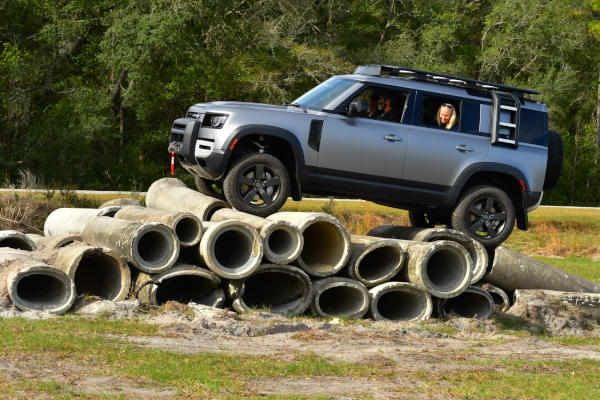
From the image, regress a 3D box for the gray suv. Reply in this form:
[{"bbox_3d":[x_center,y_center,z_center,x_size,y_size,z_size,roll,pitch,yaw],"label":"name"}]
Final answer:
[{"bbox_3d":[0.889,-0.628,28.033,5.160,2.090,2.050,8,0,-15],"label":"gray suv"}]

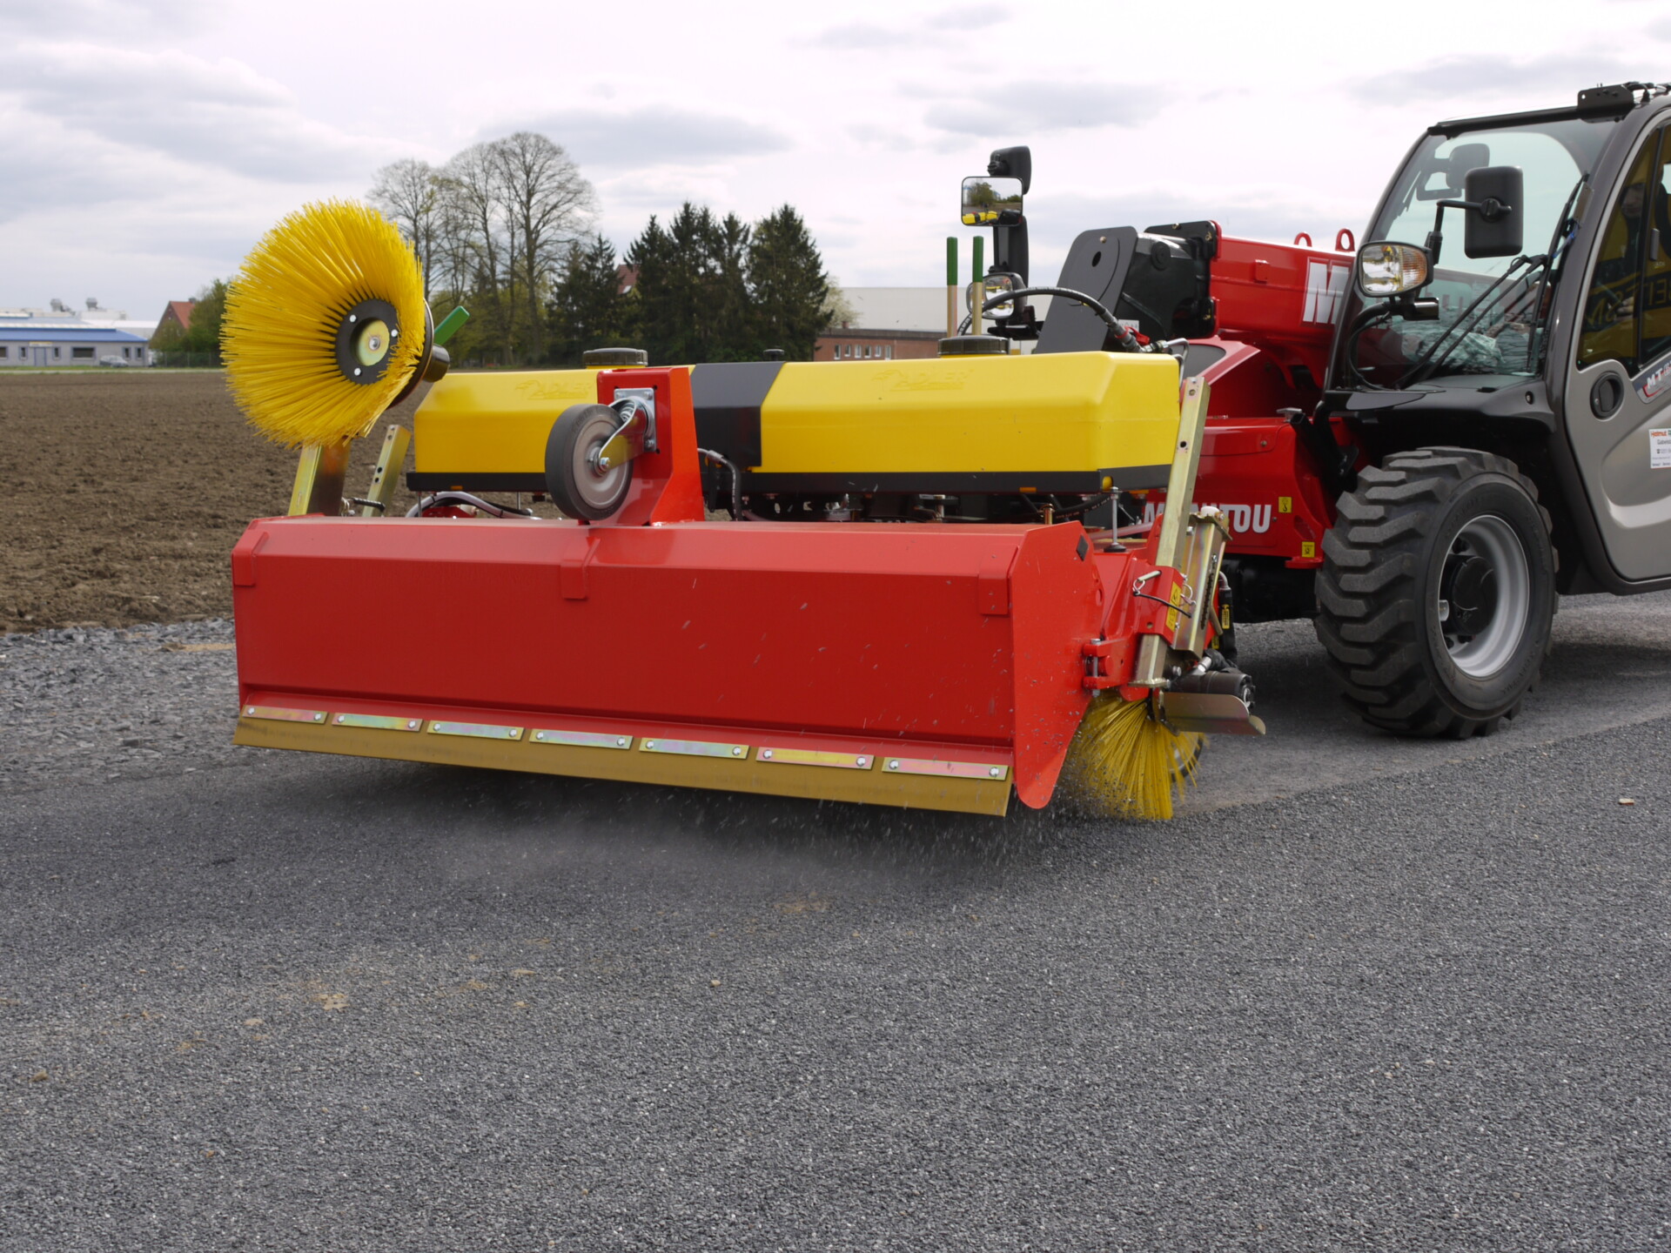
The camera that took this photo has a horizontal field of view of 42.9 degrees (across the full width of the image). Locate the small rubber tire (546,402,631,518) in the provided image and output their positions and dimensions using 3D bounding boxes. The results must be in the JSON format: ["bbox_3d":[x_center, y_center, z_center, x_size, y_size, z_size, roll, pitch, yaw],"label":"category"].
[{"bbox_3d":[-0.532,-0.356,4.616,0.055,0.253,0.253,3,7,31],"label":"small rubber tire"}]

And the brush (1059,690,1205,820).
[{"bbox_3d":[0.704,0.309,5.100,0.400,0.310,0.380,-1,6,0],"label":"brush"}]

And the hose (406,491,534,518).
[{"bbox_3d":[-1.000,-0.332,5.813,0.430,0.085,0.100,3,7,31],"label":"hose"}]

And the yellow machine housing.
[{"bbox_3d":[-0.161,-0.509,5.384,2.020,0.320,0.490,3,7,31],"label":"yellow machine housing"}]

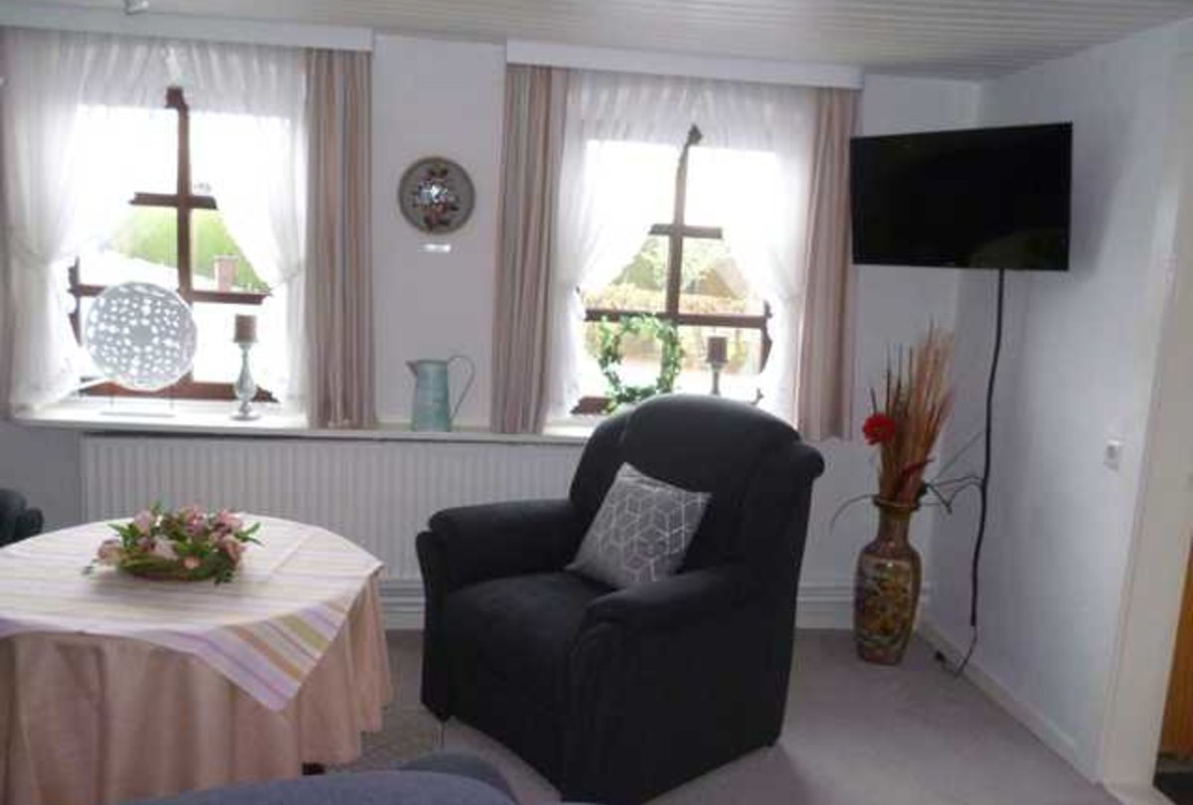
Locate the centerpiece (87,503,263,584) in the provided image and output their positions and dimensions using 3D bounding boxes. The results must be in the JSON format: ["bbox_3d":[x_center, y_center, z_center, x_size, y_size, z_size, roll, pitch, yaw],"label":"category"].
[{"bbox_3d":[-1.212,0.387,2.806,0.440,0.158,0.340,1,9,-8],"label":"centerpiece"}]

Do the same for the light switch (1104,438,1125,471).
[{"bbox_3d":[1.543,0.154,2.906,0.020,0.082,0.080,1,9,-8],"label":"light switch"}]

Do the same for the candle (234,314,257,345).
[{"bbox_3d":[-1.258,-0.263,3.455,0.072,0.098,0.072,2,9,-7],"label":"candle"}]

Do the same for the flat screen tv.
[{"bbox_3d":[1.170,-0.660,3.137,0.060,0.435,0.733,-20,21,-41],"label":"flat screen tv"}]

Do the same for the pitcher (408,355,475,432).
[{"bbox_3d":[-0.573,-0.040,3.552,0.246,0.274,0.155,1,9,-8],"label":"pitcher"}]

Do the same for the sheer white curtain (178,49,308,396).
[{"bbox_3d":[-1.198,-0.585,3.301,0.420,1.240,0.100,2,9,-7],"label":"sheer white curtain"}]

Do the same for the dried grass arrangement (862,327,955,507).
[{"bbox_3d":[1.187,0.060,3.670,0.336,0.680,0.280,1,9,-8],"label":"dried grass arrangement"}]

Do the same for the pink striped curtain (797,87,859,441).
[{"bbox_3d":[0.864,-0.485,3.522,0.220,1.260,0.100,2,9,-7],"label":"pink striped curtain"}]

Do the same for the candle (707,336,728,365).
[{"bbox_3d":[0.462,-0.195,3.633,0.072,0.098,0.072,2,9,-7],"label":"candle"}]

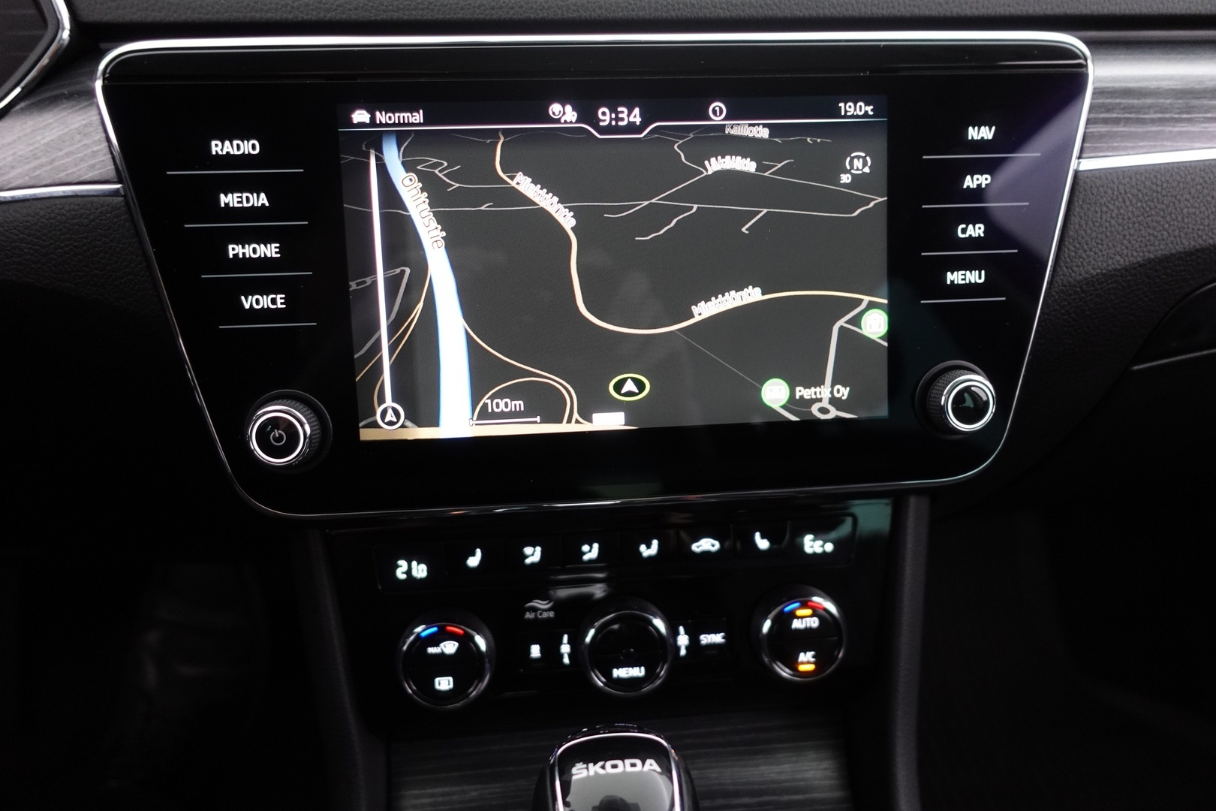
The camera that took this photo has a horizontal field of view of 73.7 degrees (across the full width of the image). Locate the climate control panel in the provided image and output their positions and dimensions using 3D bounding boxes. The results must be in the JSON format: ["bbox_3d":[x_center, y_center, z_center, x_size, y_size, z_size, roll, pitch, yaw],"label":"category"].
[{"bbox_3d":[0.002,0.071,0.277,0.190,0.069,0.030,-2,1,-4],"label":"climate control panel"}]

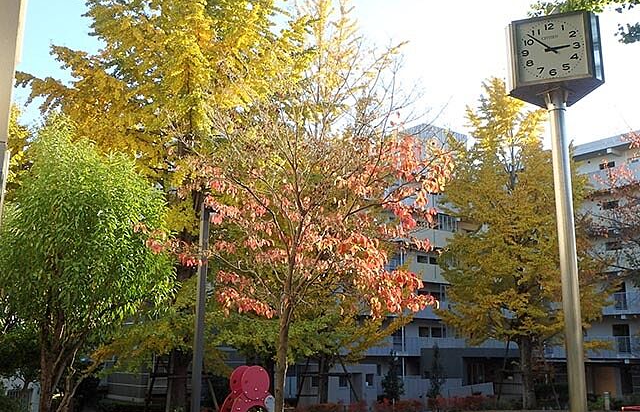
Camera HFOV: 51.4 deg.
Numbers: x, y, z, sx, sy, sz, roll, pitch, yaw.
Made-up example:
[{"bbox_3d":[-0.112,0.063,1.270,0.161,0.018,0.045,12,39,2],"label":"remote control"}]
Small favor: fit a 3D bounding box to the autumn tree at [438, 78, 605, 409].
[{"bbox_3d":[8.265,1.188,27.365,6.810,13.710,6.260,0,-12,0],"label":"autumn tree"}]

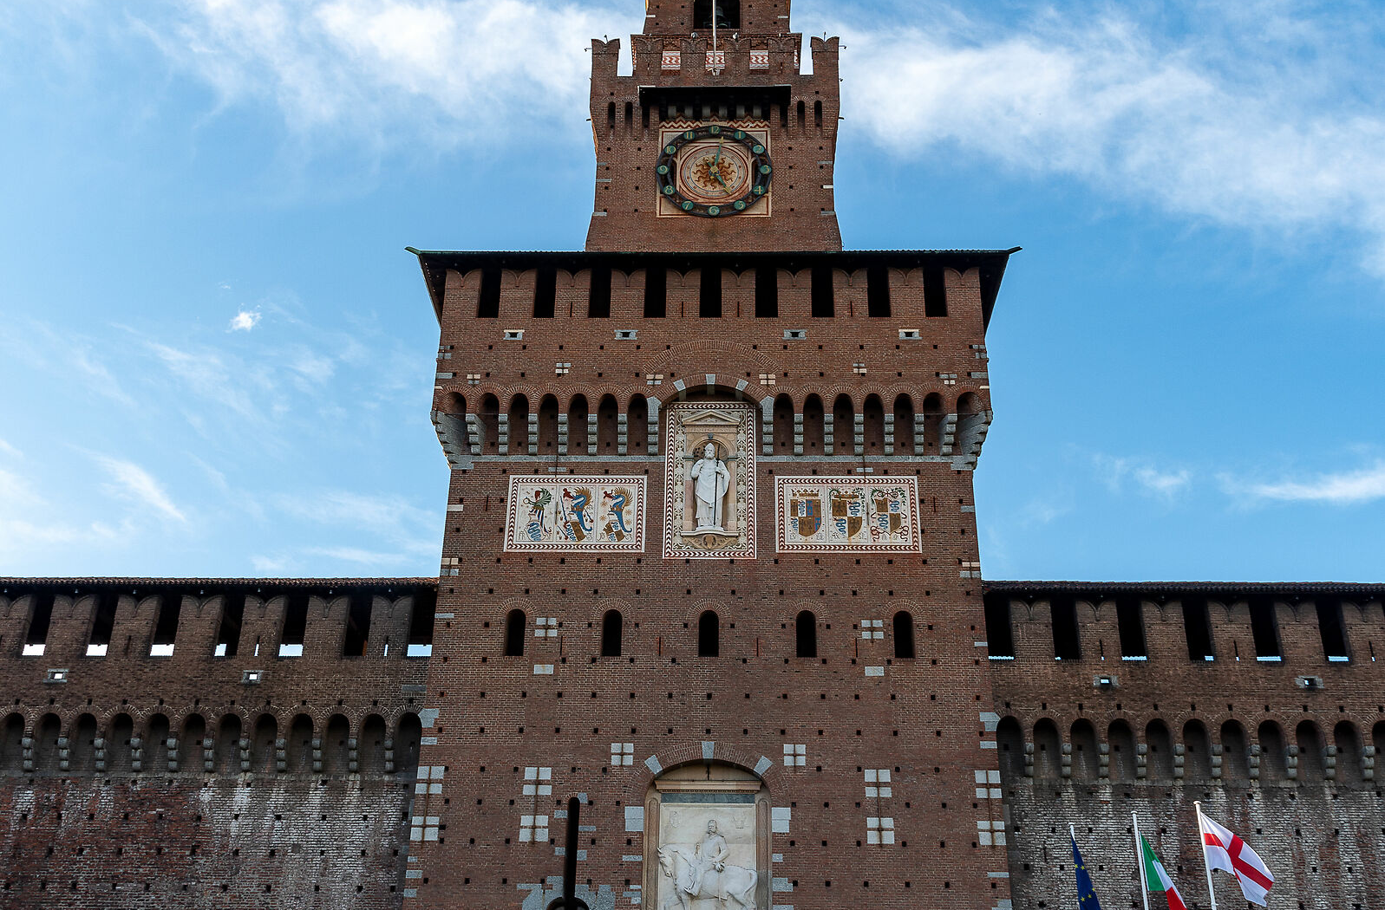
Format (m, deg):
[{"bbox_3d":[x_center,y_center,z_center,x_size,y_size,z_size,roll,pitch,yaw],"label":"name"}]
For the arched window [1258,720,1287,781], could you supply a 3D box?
[{"bbox_3d":[19.833,10.115,47.395,0.980,2.078,0.500,0,-26,1],"label":"arched window"}]

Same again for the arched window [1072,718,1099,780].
[{"bbox_3d":[13.413,10.133,47.480,0.980,2.194,0.500,0,-26,1],"label":"arched window"}]

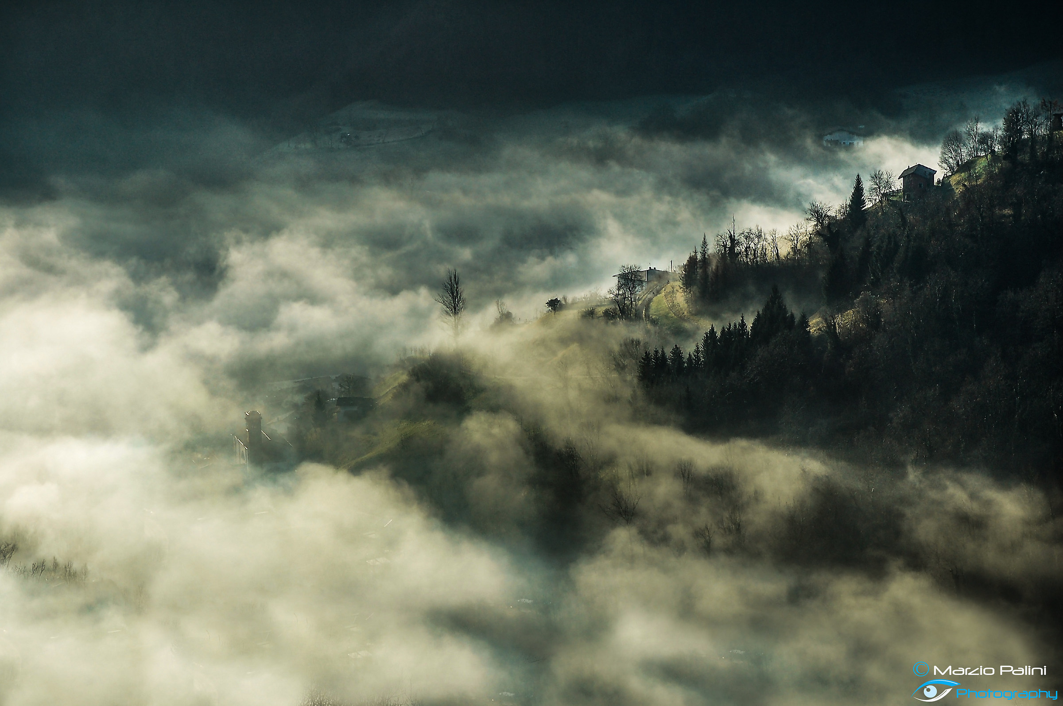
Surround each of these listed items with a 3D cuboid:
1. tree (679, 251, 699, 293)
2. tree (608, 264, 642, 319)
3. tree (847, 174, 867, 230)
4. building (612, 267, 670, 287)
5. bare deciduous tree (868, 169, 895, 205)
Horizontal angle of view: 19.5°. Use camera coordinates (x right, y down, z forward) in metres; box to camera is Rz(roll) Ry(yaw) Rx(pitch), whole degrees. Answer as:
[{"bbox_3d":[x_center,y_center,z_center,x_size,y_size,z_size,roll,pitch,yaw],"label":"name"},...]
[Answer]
[{"bbox_3d":[44.250,-22.590,868.580,5.300,11.800,5.300,1,14,3],"label":"tree"},{"bbox_3d":[22.210,-14.700,739.520,8.130,12.570,8.130,0,12,2],"label":"tree"},{"bbox_3d":[81.440,-37.710,774.820,4.810,13.840,4.810,1,12,6],"label":"tree"},{"bbox_3d":[31.590,-21.450,889.180,16.000,7.200,11.000,2,14,8],"label":"building"},{"bbox_3d":[97.780,-46.620,865.250,7.600,10.400,7.400,2,14,7],"label":"bare deciduous tree"}]

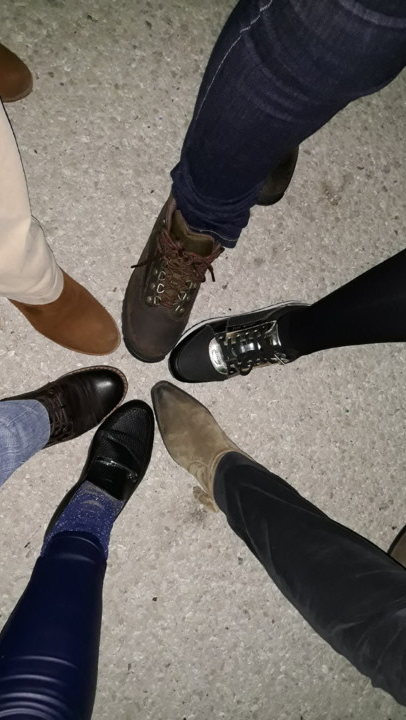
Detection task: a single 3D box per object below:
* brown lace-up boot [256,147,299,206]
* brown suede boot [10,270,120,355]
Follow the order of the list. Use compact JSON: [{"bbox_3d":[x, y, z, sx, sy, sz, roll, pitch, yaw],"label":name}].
[{"bbox_3d":[0.113,-0.406,0.867,0.108,0.150,0.300,1,86,-5],"label":"brown lace-up boot"},{"bbox_3d":[-0.242,-0.113,0.812,0.280,0.160,0.100,41,84,-1],"label":"brown suede boot"}]

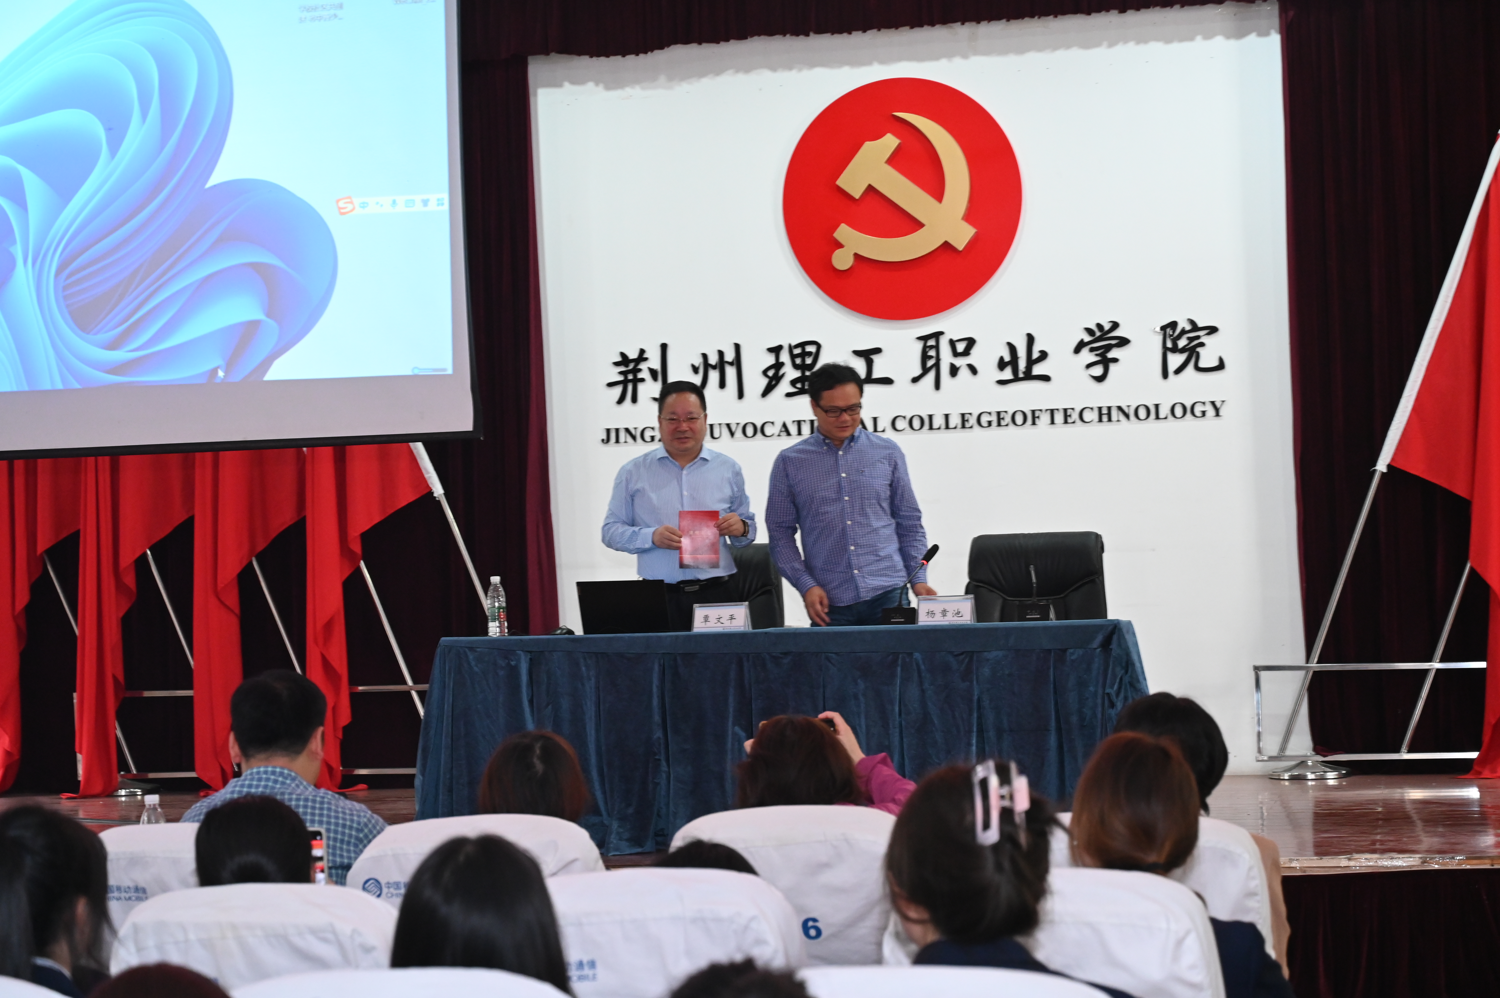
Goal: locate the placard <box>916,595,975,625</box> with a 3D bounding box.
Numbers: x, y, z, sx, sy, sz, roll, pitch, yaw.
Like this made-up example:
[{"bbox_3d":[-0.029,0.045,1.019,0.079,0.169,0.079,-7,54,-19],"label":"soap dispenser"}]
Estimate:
[{"bbox_3d":[0.685,0.392,9.459,0.200,0.100,0.070,-2,-3,14],"label":"placard"}]

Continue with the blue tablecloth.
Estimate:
[{"bbox_3d":[0.122,0.853,9.660,2.530,0.770,0.600,-2,-3,14],"label":"blue tablecloth"}]

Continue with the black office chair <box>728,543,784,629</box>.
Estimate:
[{"bbox_3d":[-0.117,0.720,10.439,0.640,1.120,0.680,-3,-3,20],"label":"black office chair"}]

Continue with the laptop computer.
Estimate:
[{"bbox_3d":[-0.431,0.392,9.811,0.320,0.200,0.270,-2,-3,14],"label":"laptop computer"}]

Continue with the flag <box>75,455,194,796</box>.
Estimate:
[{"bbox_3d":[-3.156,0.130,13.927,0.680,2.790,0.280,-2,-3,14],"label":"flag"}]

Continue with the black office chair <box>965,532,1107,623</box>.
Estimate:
[{"bbox_3d":[1.087,0.674,10.189,0.640,1.120,0.680,-2,-3,14],"label":"black office chair"}]

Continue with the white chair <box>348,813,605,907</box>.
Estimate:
[{"bbox_3d":[-0.427,1.073,5.029,0.550,1.000,0.650,-2,-3,9],"label":"white chair"}]

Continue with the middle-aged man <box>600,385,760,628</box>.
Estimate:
[{"bbox_3d":[-0.261,0.416,10.253,0.560,1.720,0.380,-2,-3,-1],"label":"middle-aged man"}]

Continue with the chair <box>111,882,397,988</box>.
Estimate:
[{"bbox_3d":[-0.638,1.059,4.079,0.550,1.000,0.650,-2,-3,9],"label":"chair"}]

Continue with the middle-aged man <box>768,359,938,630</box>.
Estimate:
[{"bbox_3d":[0.377,0.371,10.124,0.600,1.760,0.380,-2,-3,-1],"label":"middle-aged man"}]

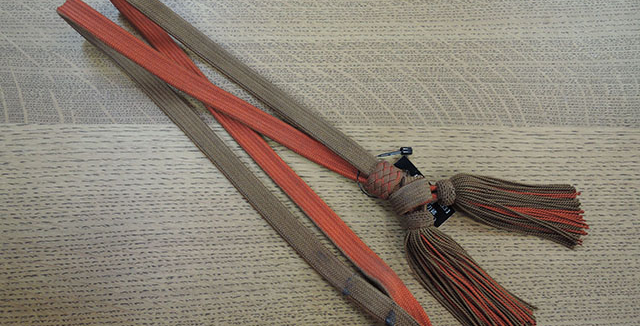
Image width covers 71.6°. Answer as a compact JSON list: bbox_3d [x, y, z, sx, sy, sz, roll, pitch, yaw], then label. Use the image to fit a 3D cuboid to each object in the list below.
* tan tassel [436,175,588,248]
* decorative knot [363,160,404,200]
[{"bbox_3d":[0.101,0.024,0.232,0.078,0.015,0.036,6,63,3],"label":"tan tassel"},{"bbox_3d":[0.035,0.009,0.238,0.017,0.018,0.022,39,69,18],"label":"decorative knot"}]

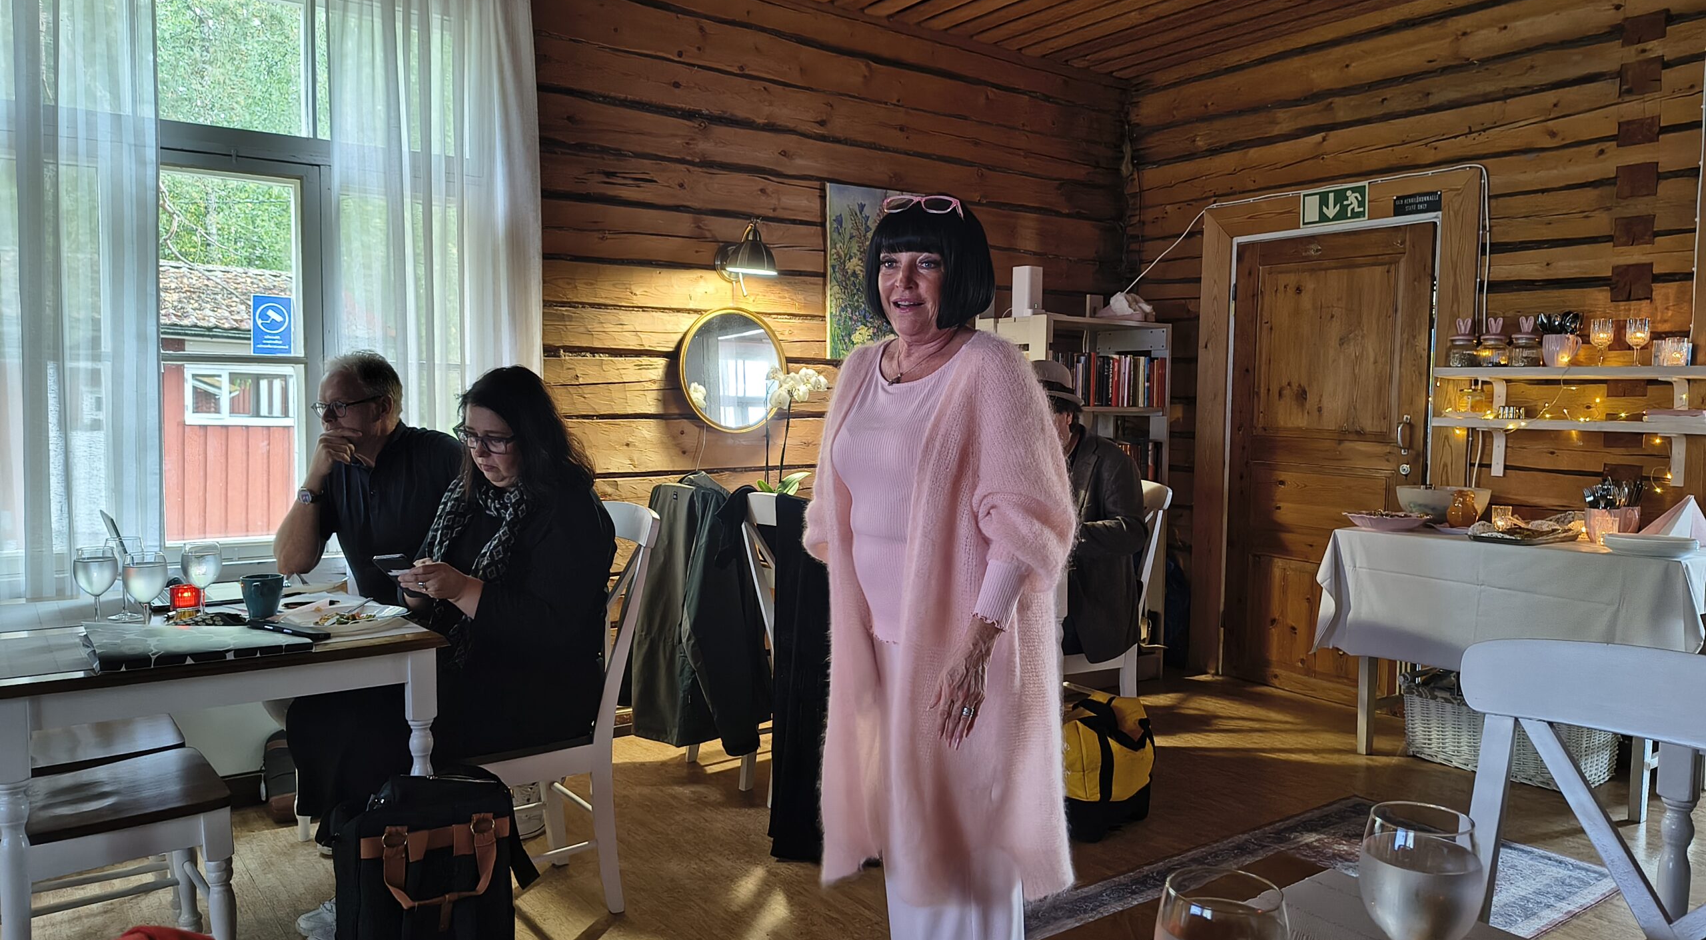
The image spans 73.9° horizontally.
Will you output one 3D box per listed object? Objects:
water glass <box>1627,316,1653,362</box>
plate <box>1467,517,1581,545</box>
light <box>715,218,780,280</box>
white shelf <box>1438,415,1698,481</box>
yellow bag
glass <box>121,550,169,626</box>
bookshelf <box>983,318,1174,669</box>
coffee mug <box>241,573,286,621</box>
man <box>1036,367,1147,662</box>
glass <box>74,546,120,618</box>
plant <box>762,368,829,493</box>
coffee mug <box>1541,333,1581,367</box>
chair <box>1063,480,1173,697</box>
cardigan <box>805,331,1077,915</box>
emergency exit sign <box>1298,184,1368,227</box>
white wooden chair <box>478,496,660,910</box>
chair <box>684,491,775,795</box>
[{"bbox_3d":[2.577,-0.421,3.715,0.070,0.163,0.070,-2,5,-37],"label":"water glass"},{"bbox_3d":[2.338,0.208,3.971,0.350,0.075,0.195,-3,5,-37],"label":"plate"},{"bbox_3d":[-0.394,-0.818,4.217,0.190,0.220,0.240,-3,5,-37],"label":"light"},{"bbox_3d":[2.548,-0.064,4.013,0.200,0.216,0.900,-3,5,-37],"label":"white shelf"},{"bbox_3d":[0.697,0.888,3.475,0.300,0.330,0.360,4,5,40],"label":"yellow bag"},{"bbox_3d":[-1.491,0.268,2.390,0.082,0.184,0.082,-1,4,-32],"label":"glass"},{"bbox_3d":[1.014,0.150,5.134,0.803,1.645,0.384,-3,5,-37],"label":"bookshelf"},{"bbox_3d":[-1.415,0.304,2.717,0.095,0.103,0.120,-2,4,-28],"label":"coffee mug"},{"bbox_3d":[0.564,0.341,3.881,0.820,1.435,0.520,-3,5,-37],"label":"man"},{"bbox_3d":[-1.661,0.259,2.490,0.082,0.184,0.082,-1,4,-34],"label":"glass"},{"bbox_3d":[-0.211,-0.068,4.195,0.250,0.640,0.200,1,3,-3],"label":"plant"},{"bbox_3d":[2.530,-0.426,4.045,0.125,0.120,0.100,3,4,32],"label":"coffee mug"},{"bbox_3d":[0.756,0.537,3.968,0.520,0.970,0.440,-1,4,-28],"label":"chair"},{"bbox_3d":[0.144,0.247,1.973,0.500,0.968,0.380,3,5,37],"label":"cardigan"},{"bbox_3d":[2.030,-1.117,4.793,0.015,0.150,0.300,-2,4,-38],"label":"emergency exit sign"},{"bbox_3d":[-0.799,0.584,2.771,0.520,0.970,0.440,-2,4,-36],"label":"white wooden chair"},{"bbox_3d":[-0.292,0.538,3.783,0.500,0.970,0.430,-2,5,-37],"label":"chair"}]

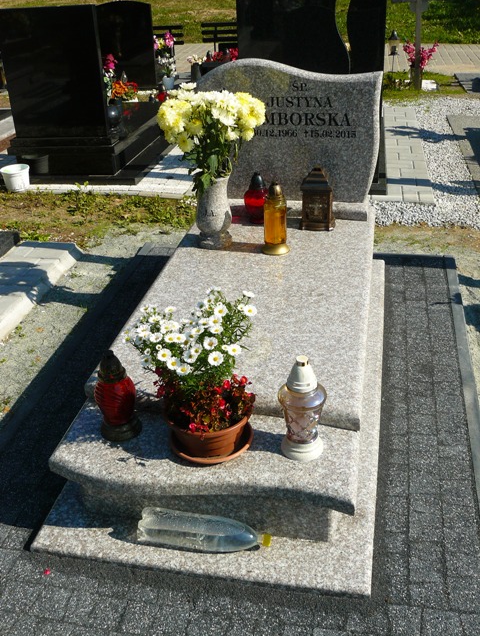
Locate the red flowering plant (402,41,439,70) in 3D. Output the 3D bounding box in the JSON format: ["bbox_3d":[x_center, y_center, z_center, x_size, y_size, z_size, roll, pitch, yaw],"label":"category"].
[{"bbox_3d":[1.780,-2.583,6.550,0.350,0.290,0.300,4,31,11],"label":"red flowering plant"}]

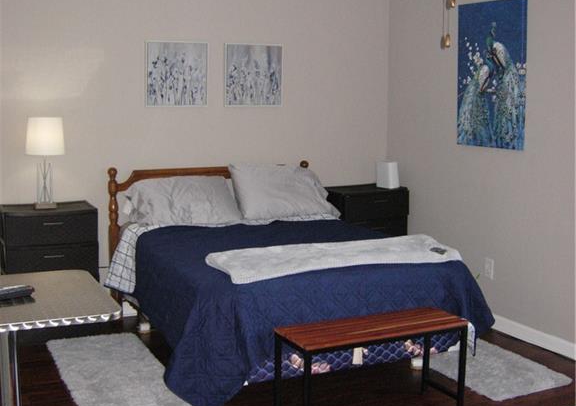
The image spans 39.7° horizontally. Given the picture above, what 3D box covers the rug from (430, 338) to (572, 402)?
[{"bbox_3d":[0.853,0.835,4.815,0.554,0.028,1.844,-4,9,-26],"label":"rug"}]

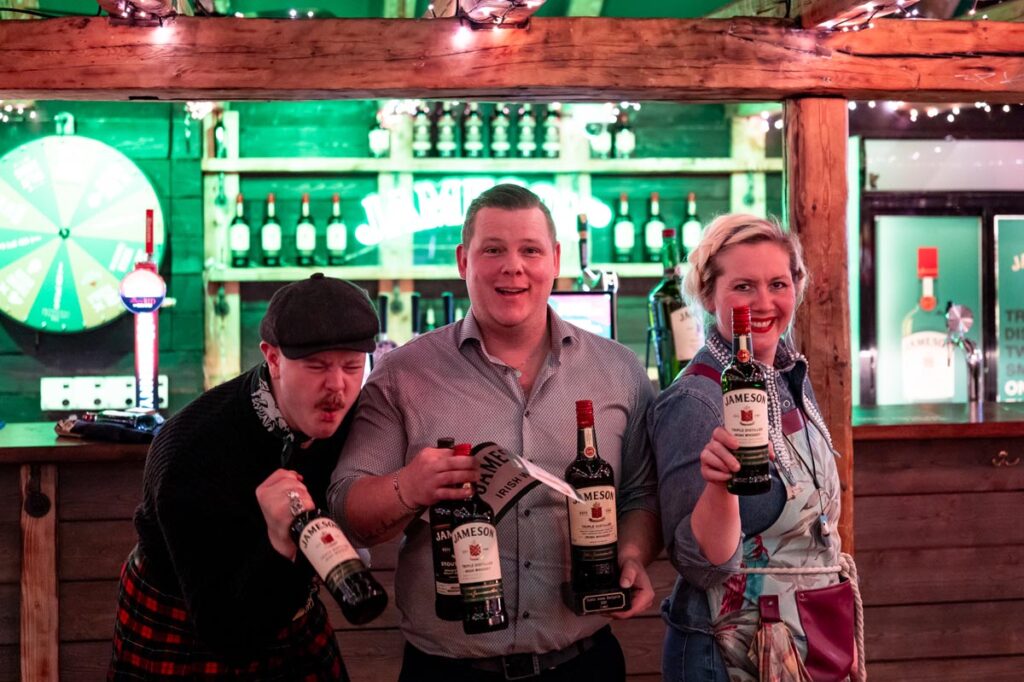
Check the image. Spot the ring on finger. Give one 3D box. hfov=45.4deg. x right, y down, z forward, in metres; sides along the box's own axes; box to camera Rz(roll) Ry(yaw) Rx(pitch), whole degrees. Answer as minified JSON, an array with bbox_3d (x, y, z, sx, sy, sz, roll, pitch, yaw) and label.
[{"bbox_3d":[-0.374,0.281,2.120,0.027,0.036,0.025,-20,0,-3],"label":"ring on finger"}]

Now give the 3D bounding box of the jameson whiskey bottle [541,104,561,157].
[{"bbox_3d":[0.164,-0.898,5.084,0.077,0.290,0.077,-1,1,-6],"label":"jameson whiskey bottle"}]

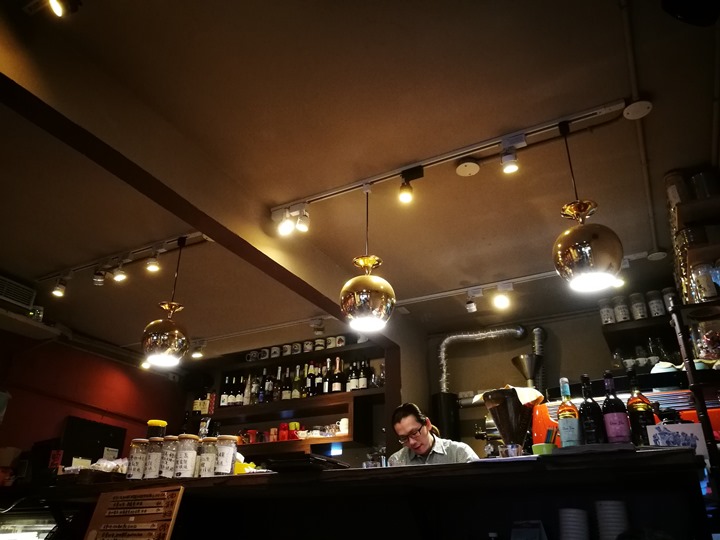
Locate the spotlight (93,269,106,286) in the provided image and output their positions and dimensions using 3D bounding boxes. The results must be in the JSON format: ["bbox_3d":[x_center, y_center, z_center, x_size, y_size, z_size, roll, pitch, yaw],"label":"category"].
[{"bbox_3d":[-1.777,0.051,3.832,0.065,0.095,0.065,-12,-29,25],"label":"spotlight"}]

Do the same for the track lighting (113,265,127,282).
[{"bbox_3d":[-1.504,0.022,3.512,0.075,0.090,0.080,13,-28,-25],"label":"track lighting"}]

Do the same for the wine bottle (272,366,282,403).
[{"bbox_3d":[-0.768,1.066,5.234,0.080,0.310,0.080,1,-26,0],"label":"wine bottle"}]

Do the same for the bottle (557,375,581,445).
[{"bbox_3d":[0.827,0.567,2.234,0.075,0.280,0.075,-13,-30,25],"label":"bottle"}]

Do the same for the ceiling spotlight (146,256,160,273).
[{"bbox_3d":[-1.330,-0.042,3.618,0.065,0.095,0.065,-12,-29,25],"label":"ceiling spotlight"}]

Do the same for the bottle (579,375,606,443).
[{"bbox_3d":[0.905,0.548,2.195,0.079,0.285,0.079,-13,-30,25],"label":"bottle"}]

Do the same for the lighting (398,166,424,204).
[{"bbox_3d":[0.259,-0.434,2.886,0.110,0.160,0.075,-12,-29,25],"label":"lighting"}]

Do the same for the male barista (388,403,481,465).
[{"bbox_3d":[0.325,1.300,2.377,0.500,1.464,0.420,-12,-29,25],"label":"male barista"}]

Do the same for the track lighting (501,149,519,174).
[{"bbox_3d":[0.656,-0.476,2.463,0.072,0.100,0.075,-13,-29,26],"label":"track lighting"}]

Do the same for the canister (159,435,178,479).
[{"bbox_3d":[-1.021,1.004,3.010,0.088,0.220,0.088,1,-27,0],"label":"canister"}]

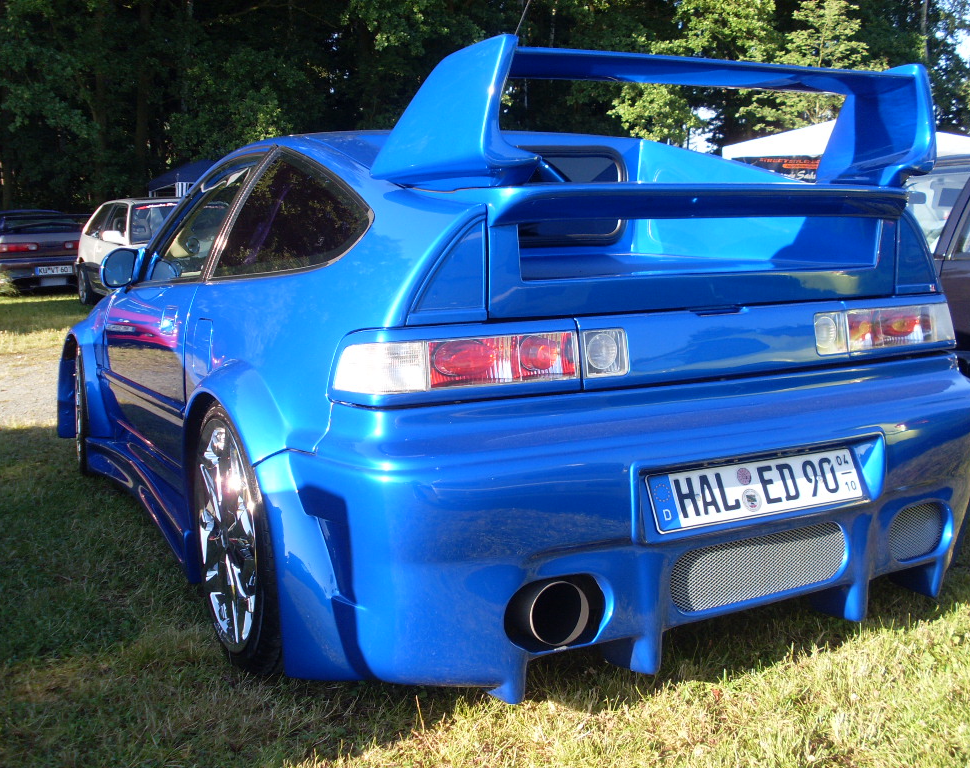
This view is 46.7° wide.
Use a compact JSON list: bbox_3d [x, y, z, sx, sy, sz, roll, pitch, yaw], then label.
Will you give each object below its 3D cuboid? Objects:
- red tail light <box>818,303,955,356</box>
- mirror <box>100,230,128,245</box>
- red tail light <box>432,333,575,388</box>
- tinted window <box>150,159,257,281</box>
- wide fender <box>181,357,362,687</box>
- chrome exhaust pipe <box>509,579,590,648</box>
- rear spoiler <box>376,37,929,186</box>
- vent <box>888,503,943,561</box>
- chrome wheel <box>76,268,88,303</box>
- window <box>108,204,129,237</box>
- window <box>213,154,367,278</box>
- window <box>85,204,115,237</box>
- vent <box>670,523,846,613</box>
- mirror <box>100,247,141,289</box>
[{"bbox_3d":[0.886,-0.124,2.507,0.490,0.100,0.090,-5,9,-28],"label":"red tail light"},{"bbox_3d":[-4.274,-1.688,12.950,0.250,0.150,0.140,-7,10,-35],"label":"mirror"},{"bbox_3d":[0.032,-0.045,2.039,0.305,0.095,0.075,-5,9,-28],"label":"red tail light"},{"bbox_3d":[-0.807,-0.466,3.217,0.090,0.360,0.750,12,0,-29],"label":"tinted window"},{"bbox_3d":[-0.506,0.245,2.438,0.150,0.570,0.820,-5,9,-28],"label":"wide fender"},{"bbox_3d":[0.097,0.403,2.090,0.120,0.120,0.160,-5,9,-28],"label":"chrome exhaust pipe"},{"bbox_3d":[0.390,-0.533,2.354,1.080,0.260,0.540,-5,9,-28],"label":"rear spoiler"},{"bbox_3d":[0.940,0.326,2.461,0.180,0.130,0.050,-6,9,-35],"label":"vent"},{"bbox_3d":[-4.946,-1.221,14.043,0.180,0.460,0.460,-6,9,-33],"label":"chrome wheel"},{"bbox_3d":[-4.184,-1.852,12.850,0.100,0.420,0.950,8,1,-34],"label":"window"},{"bbox_3d":[-0.428,-0.373,2.461,0.090,0.310,0.768,8,1,-35],"label":"window"},{"bbox_3d":[-4.823,-2.051,14.100,0.090,0.400,0.850,10,0,-36],"label":"window"},{"bbox_3d":[0.541,0.359,2.220,0.455,0.125,0.050,-5,9,-28],"label":"vent"},{"bbox_3d":[-1.160,-0.370,3.567,0.140,0.125,0.120,-5,9,-28],"label":"mirror"}]

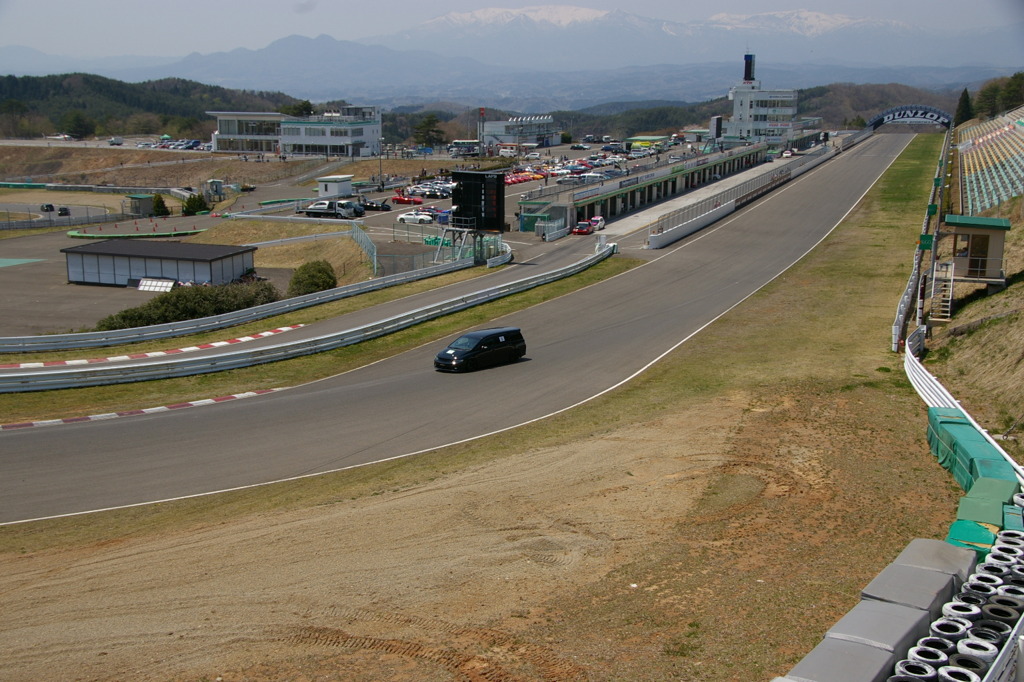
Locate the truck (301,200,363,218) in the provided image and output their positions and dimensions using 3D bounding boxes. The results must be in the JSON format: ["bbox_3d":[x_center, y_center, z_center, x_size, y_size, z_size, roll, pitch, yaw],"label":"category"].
[{"bbox_3d":[-23.840,-17.104,146.799,6.500,2.150,2.000,5,14,20],"label":"truck"}]

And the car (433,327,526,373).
[{"bbox_3d":[-1.536,0.420,55.363,4.770,1.550,1.800,-12,15,-43],"label":"car"}]

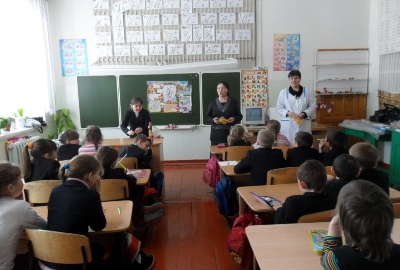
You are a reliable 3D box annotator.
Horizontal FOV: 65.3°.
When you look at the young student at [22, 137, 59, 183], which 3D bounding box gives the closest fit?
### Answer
[{"bbox_3d":[-1.331,0.570,2.880,0.400,1.110,0.620,-1,9,6],"label":"young student"}]

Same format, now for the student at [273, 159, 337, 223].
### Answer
[{"bbox_3d":[0.626,0.618,2.008,0.430,1.000,0.600,-2,8,-6],"label":"student"}]

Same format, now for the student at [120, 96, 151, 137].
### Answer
[{"bbox_3d":[-0.927,0.127,4.635,0.450,1.340,0.300,-2,8,-5],"label":"student"}]

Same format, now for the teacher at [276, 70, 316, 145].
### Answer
[{"bbox_3d":[1.445,-0.106,4.708,0.580,1.710,0.360,0,9,10],"label":"teacher"}]

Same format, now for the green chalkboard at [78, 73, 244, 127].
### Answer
[{"bbox_3d":[-0.738,-0.650,5.830,3.060,0.990,0.060,-1,7,0],"label":"green chalkboard"}]

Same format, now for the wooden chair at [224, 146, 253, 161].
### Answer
[{"bbox_3d":[0.483,0.497,3.713,0.390,0.790,0.430,-2,8,-2],"label":"wooden chair"}]

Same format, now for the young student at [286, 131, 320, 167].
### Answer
[{"bbox_3d":[1.010,0.474,3.174,0.420,1.070,0.620,-2,9,-2],"label":"young student"}]

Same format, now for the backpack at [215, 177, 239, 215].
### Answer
[{"bbox_3d":[0.269,0.606,3.140,0.180,0.370,0.270,-7,10,-31],"label":"backpack"}]

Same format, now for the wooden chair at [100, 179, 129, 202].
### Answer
[{"bbox_3d":[-0.785,0.729,2.832,0.390,0.770,0.440,-2,9,-2],"label":"wooden chair"}]

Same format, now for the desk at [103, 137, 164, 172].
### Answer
[{"bbox_3d":[-1.101,0.473,4.594,1.160,0.750,0.580,-2,9,-2],"label":"desk"}]

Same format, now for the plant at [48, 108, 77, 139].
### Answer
[{"bbox_3d":[-2.279,-0.222,5.146,0.450,0.600,0.400,-2,8,-2],"label":"plant"}]

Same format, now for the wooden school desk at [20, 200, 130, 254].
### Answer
[{"bbox_3d":[-1.081,0.844,2.087,1.200,0.615,0.500,-2,8,-2],"label":"wooden school desk"}]

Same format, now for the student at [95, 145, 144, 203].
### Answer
[{"bbox_3d":[-0.719,0.558,2.842,0.420,0.960,0.570,0,8,11],"label":"student"}]

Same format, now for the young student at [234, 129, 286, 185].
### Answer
[{"bbox_3d":[0.621,0.480,3.111,0.480,1.100,0.620,-2,9,-2],"label":"young student"}]

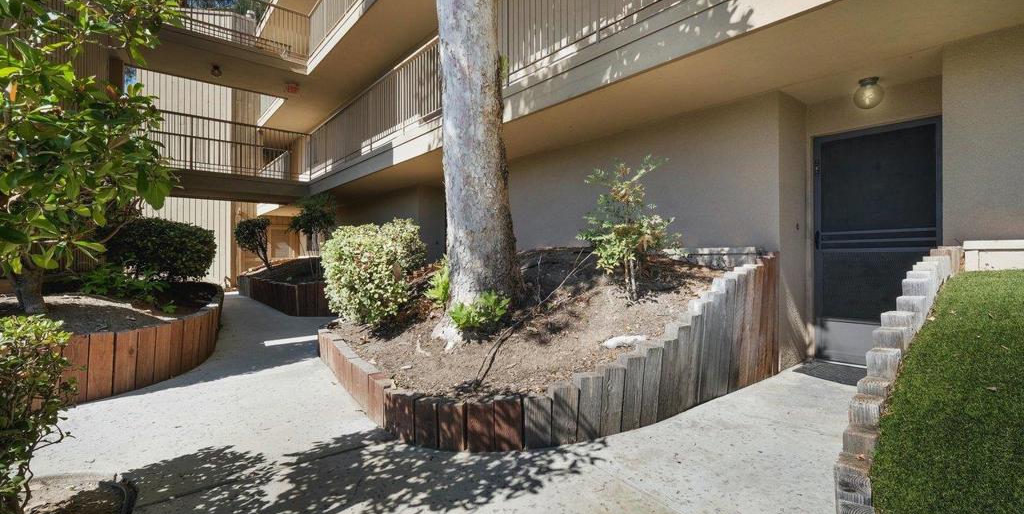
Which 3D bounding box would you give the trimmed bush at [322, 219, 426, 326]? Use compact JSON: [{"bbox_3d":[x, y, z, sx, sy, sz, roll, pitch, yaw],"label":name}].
[{"bbox_3d":[-1.445,0.130,4.450,0.980,1.020,1.020,-1,1,-41],"label":"trimmed bush"}]

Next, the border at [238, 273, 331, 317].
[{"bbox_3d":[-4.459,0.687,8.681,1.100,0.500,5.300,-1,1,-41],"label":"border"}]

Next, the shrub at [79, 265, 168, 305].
[{"bbox_3d":[-5.088,0.348,5.600,0.870,0.500,1.150,-1,1,-41],"label":"shrub"}]

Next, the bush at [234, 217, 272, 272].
[{"bbox_3d":[-5.940,-0.287,9.800,0.780,1.300,0.780,-1,1,-41],"label":"bush"}]

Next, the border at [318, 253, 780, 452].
[{"bbox_3d":[-0.418,0.452,4.307,2.950,1.000,4.600,-1,1,-41],"label":"border"}]

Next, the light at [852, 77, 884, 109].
[{"bbox_3d":[2.775,-1.265,3.320,0.190,0.230,0.190,-1,1,-41],"label":"light"}]

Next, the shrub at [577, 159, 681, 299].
[{"bbox_3d":[0.902,-0.223,3.330,0.720,1.140,0.750,0,0,0],"label":"shrub"}]

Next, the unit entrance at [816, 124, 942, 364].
[{"bbox_3d":[3.037,-0.076,3.601,0.100,2.050,0.840,-1,1,-41],"label":"unit entrance"}]

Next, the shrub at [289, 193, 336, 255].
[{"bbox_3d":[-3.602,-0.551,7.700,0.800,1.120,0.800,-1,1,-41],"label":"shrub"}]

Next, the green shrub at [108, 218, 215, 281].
[{"bbox_3d":[-5.999,-0.111,7.300,1.350,1.100,1.400,-1,1,-41],"label":"green shrub"}]

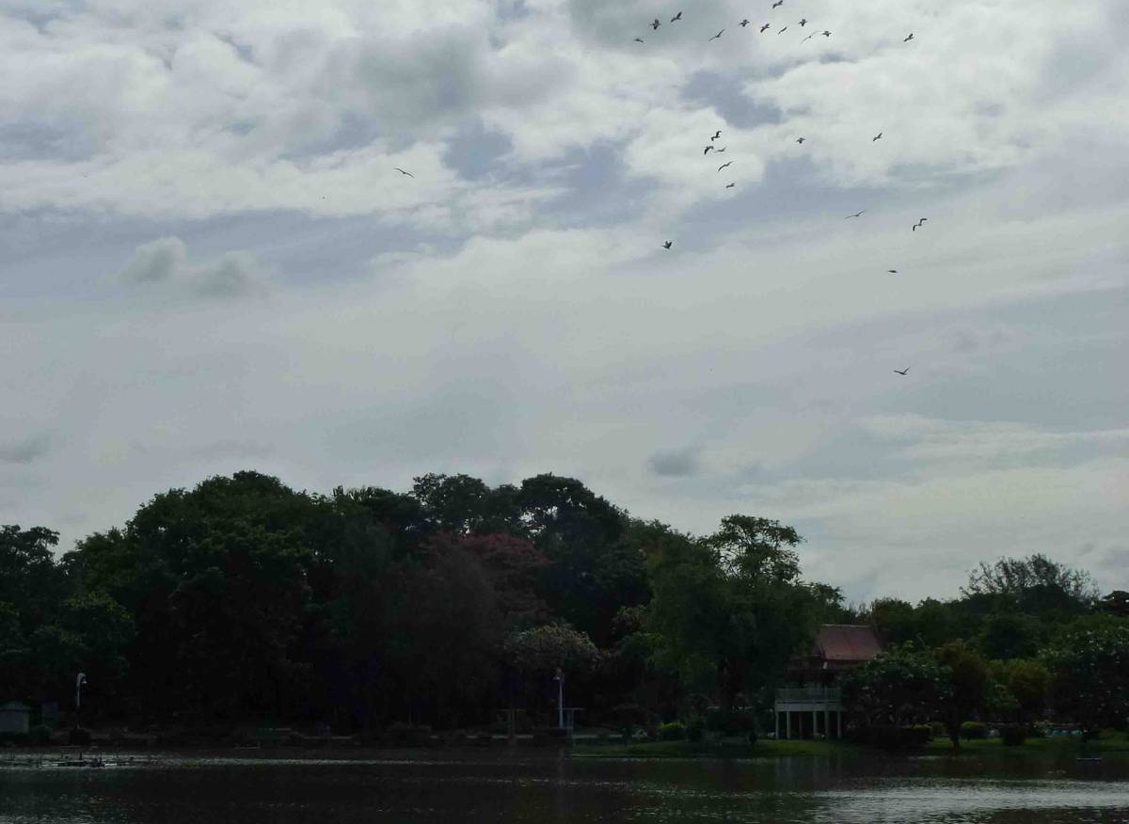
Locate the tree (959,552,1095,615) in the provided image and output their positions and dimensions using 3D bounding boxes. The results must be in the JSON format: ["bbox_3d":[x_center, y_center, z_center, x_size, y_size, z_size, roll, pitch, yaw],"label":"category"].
[{"bbox_3d":[40.433,19.859,185.000,12.000,14.500,11.000,-2,-8,12],"label":"tree"}]

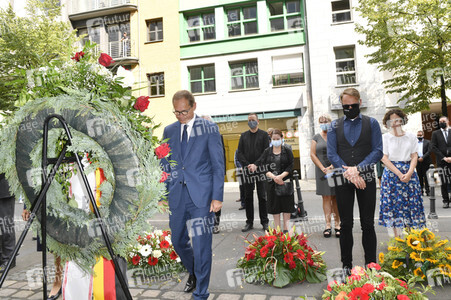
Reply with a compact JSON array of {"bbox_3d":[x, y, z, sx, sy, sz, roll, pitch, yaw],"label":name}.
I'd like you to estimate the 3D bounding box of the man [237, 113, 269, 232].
[{"bbox_3d":[0.455,0.359,5.200,0.540,1.850,0.360,-3,-1,13],"label":"man"}]

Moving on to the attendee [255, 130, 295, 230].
[{"bbox_3d":[0.835,0.492,5.080,0.520,1.620,0.380,-3,-1,14],"label":"attendee"}]

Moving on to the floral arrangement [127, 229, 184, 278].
[{"bbox_3d":[-0.759,1.105,3.580,0.700,0.460,0.580,-3,-1,-6],"label":"floral arrangement"}]

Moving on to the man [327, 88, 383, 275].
[{"bbox_3d":[1.238,0.310,3.100,0.550,1.810,0.400,-4,-1,22],"label":"man"}]

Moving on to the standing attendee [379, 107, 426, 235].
[{"bbox_3d":[2.284,0.323,4.200,0.560,1.700,0.400,-4,-1,27],"label":"standing attendee"}]

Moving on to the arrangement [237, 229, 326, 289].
[{"bbox_3d":[0.559,1.028,3.250,0.880,0.470,0.680,-3,-1,9],"label":"arrangement"}]

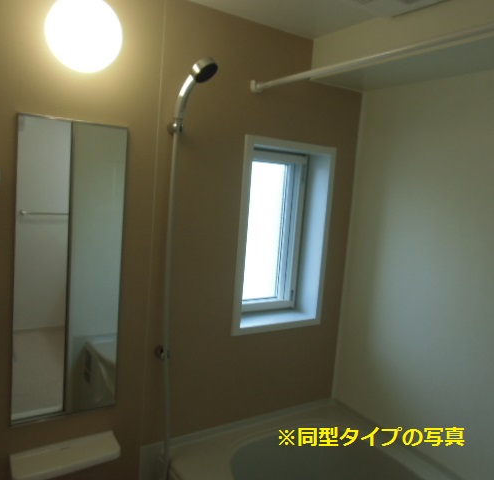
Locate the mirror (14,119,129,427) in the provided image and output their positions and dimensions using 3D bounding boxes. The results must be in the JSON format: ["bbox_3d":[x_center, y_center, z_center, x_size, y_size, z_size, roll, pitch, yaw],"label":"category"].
[{"bbox_3d":[-0.516,0.101,1.307,0.300,0.880,0.025,0,7,-33],"label":"mirror"}]

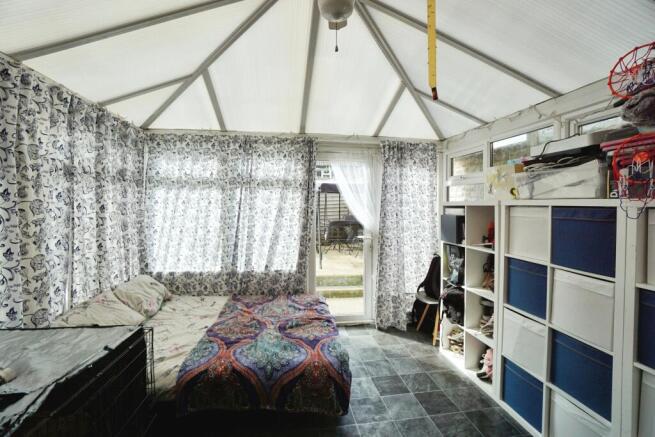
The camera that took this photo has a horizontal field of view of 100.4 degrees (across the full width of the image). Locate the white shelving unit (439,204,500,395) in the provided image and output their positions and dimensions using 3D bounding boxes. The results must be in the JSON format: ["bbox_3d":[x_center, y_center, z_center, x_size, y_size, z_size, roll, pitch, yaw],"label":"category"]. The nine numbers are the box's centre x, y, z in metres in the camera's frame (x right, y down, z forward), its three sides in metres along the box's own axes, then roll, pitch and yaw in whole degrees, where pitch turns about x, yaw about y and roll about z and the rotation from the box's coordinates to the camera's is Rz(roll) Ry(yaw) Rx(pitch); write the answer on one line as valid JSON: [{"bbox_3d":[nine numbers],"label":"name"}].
[{"bbox_3d":[1.389,0.619,2.394,0.390,1.500,0.755,-1,2,-8],"label":"white shelving unit"}]

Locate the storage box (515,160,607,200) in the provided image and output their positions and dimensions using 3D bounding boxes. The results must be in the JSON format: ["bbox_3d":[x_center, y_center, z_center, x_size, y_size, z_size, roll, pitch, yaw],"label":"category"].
[{"bbox_3d":[1.501,-0.216,1.643,0.360,0.200,0.500,-1,2,-8],"label":"storage box"}]

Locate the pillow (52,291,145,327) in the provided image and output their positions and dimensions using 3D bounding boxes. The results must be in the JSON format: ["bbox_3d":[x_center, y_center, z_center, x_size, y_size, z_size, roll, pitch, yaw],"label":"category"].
[{"bbox_3d":[-1.645,0.759,2.031,0.170,0.420,0.600,-43,8,-5],"label":"pillow"}]

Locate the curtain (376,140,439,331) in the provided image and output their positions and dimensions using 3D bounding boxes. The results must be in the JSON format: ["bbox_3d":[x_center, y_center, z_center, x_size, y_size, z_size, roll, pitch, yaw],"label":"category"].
[{"bbox_3d":[0.963,0.177,3.344,0.790,2.260,0.150,-1,2,-7],"label":"curtain"}]

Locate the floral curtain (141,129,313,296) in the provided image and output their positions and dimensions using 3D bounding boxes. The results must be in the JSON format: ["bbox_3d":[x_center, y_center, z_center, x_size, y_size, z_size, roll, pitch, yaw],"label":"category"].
[{"bbox_3d":[-1.054,0.088,3.096,1.860,2.070,0.140,-1,2,-7],"label":"floral curtain"}]

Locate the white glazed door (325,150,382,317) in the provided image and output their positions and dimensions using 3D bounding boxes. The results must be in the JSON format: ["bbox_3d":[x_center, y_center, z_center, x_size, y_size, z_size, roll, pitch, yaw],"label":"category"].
[{"bbox_3d":[0.342,0.212,3.305,0.720,2.050,0.120,-1,2,-7],"label":"white glazed door"}]

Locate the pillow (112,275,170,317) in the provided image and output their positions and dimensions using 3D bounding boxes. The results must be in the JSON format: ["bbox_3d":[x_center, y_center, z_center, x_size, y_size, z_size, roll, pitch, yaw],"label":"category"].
[{"bbox_3d":[-1.729,0.741,2.554,0.170,0.400,0.500,-43,8,-5],"label":"pillow"}]

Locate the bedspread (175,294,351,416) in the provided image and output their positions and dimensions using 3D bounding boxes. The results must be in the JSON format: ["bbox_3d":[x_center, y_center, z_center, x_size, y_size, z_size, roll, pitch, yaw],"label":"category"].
[{"bbox_3d":[-0.464,1.030,2.393,1.060,0.360,1.420,0,2,-3],"label":"bedspread"}]

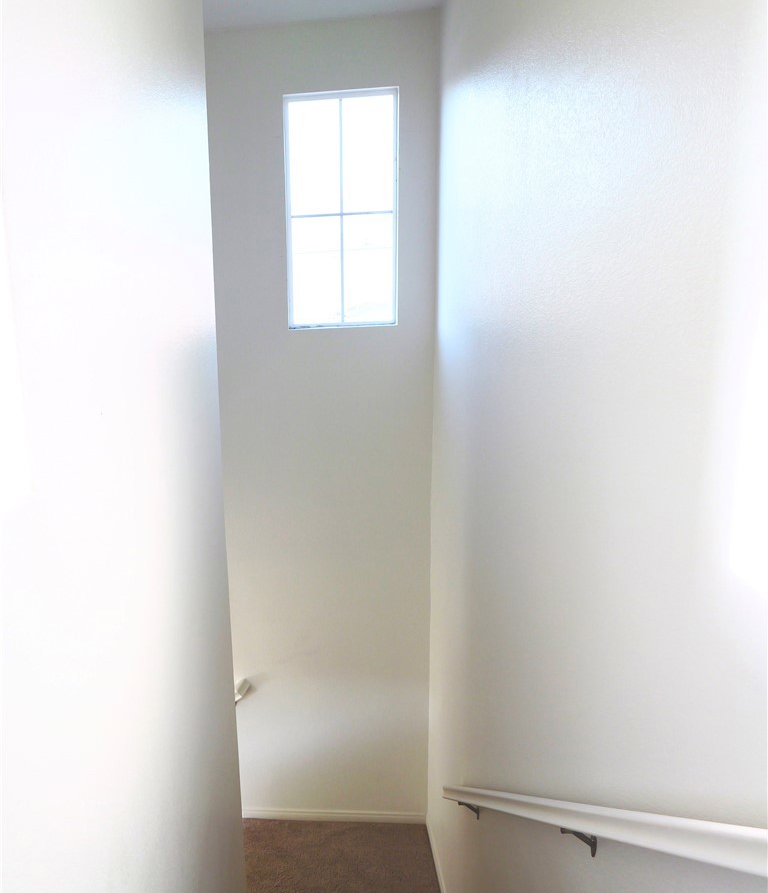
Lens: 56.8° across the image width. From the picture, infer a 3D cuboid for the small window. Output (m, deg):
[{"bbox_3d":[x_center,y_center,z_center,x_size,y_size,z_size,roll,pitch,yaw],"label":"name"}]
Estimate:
[{"bbox_3d":[-0.220,-1.248,3.802,0.600,1.200,0.080,0,11,3],"label":"small window"}]

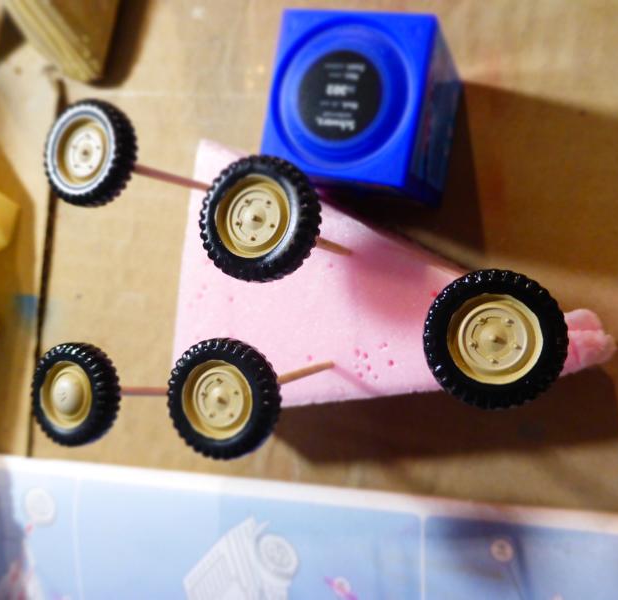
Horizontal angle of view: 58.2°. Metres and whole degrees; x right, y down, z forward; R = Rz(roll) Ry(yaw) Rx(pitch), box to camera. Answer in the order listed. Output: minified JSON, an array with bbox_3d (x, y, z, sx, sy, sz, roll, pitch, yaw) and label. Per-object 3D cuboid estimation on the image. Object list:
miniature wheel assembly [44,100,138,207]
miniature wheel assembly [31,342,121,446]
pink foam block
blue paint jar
[{"bbox_3d":[-0.043,-0.029,0.110,0.021,0.007,0.021,0,91,23],"label":"miniature wheel assembly"},{"bbox_3d":[-0.047,0.019,0.113,0.021,0.007,0.021,0,82,24],"label":"miniature wheel assembly"},{"bbox_3d":[0.016,-0.007,0.155,0.120,0.024,0.081,-1,94,22],"label":"pink foam block"},{"bbox_3d":[0.015,-0.045,0.139,0.034,0.046,0.034,13,99,20],"label":"blue paint jar"}]

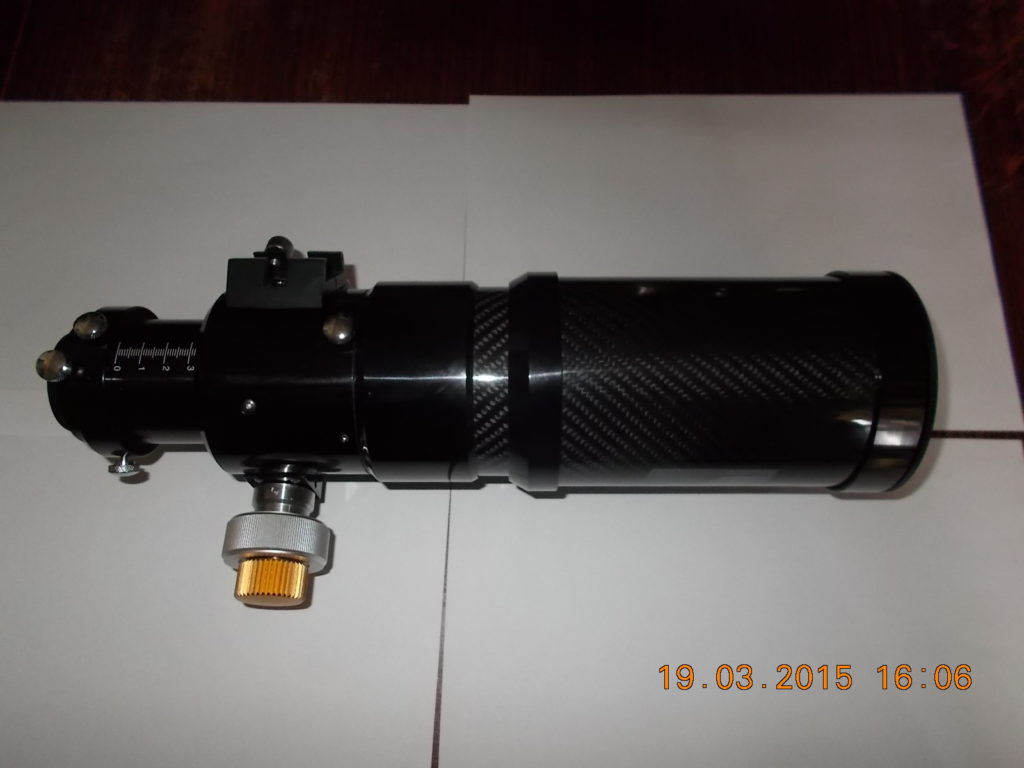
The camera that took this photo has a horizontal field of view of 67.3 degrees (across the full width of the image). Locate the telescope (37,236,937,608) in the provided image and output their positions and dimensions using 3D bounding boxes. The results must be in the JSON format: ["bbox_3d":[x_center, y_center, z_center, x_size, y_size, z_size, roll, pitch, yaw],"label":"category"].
[{"bbox_3d":[-0.014,0.016,0.348,0.354,0.113,0.162,0,73,0],"label":"telescope"}]

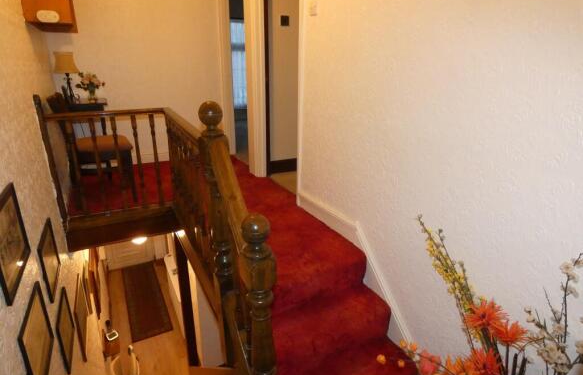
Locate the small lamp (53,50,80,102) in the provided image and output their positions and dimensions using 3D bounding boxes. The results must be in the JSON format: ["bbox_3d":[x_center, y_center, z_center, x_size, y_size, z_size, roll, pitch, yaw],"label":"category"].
[{"bbox_3d":[-2.006,-0.982,3.017,0.210,0.443,0.210,-10,23,-26],"label":"small lamp"}]

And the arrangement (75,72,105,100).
[{"bbox_3d":[-1.915,-0.961,3.209,0.250,0.274,0.220,-10,23,-26],"label":"arrangement"}]

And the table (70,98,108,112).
[{"bbox_3d":[-1.971,-0.458,3.299,0.413,0.734,0.510,-10,23,-26],"label":"table"}]

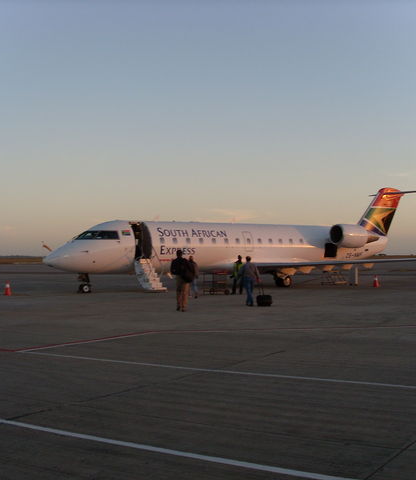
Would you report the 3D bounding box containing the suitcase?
[{"bbox_3d":[1.955,1.914,24.100,0.500,0.700,0.380,0,-1,-9],"label":"suitcase"}]

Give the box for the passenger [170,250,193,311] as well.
[{"bbox_3d":[-0.786,1.258,21.500,0.680,1.850,0.500,0,-1,-7],"label":"passenger"}]

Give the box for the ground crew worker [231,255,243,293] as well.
[{"bbox_3d":[1.335,1.584,31.800,0.520,1.760,0.520,0,-2,-30],"label":"ground crew worker"}]

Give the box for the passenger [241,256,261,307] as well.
[{"bbox_3d":[1.447,1.429,24.200,0.660,1.730,0.460,0,-2,-16],"label":"passenger"}]

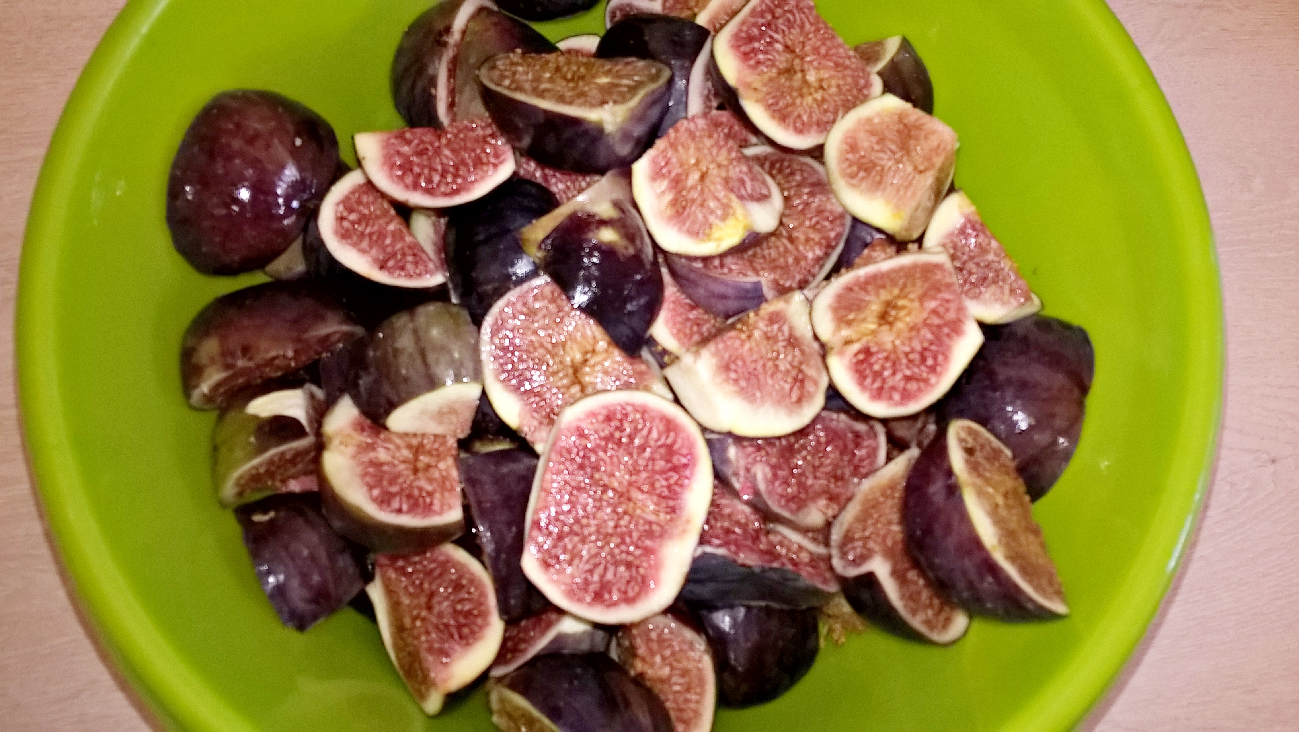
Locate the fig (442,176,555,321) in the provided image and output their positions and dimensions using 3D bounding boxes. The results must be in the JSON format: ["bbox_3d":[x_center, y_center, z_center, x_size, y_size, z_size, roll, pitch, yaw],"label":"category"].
[{"bbox_3d":[-0.048,-0.039,0.330,0.040,0.029,0.049,-11,78,-11],"label":"fig"}]

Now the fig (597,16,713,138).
[{"bbox_3d":[0.001,-0.085,0.308,0.038,0.033,0.042,12,79,1],"label":"fig"}]

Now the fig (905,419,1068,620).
[{"bbox_3d":[0.091,0.049,0.301,0.027,0.048,0.063,-41,64,32],"label":"fig"}]

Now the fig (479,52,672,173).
[{"bbox_3d":[-0.023,-0.075,0.323,0.059,0.028,0.050,-1,37,-6],"label":"fig"}]

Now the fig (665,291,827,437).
[{"bbox_3d":[0.028,0.000,0.294,0.047,0.023,0.033,-28,85,-4],"label":"fig"}]

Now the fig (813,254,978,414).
[{"bbox_3d":[0.072,-0.009,0.298,0.046,0.025,0.043,-17,79,-5],"label":"fig"}]

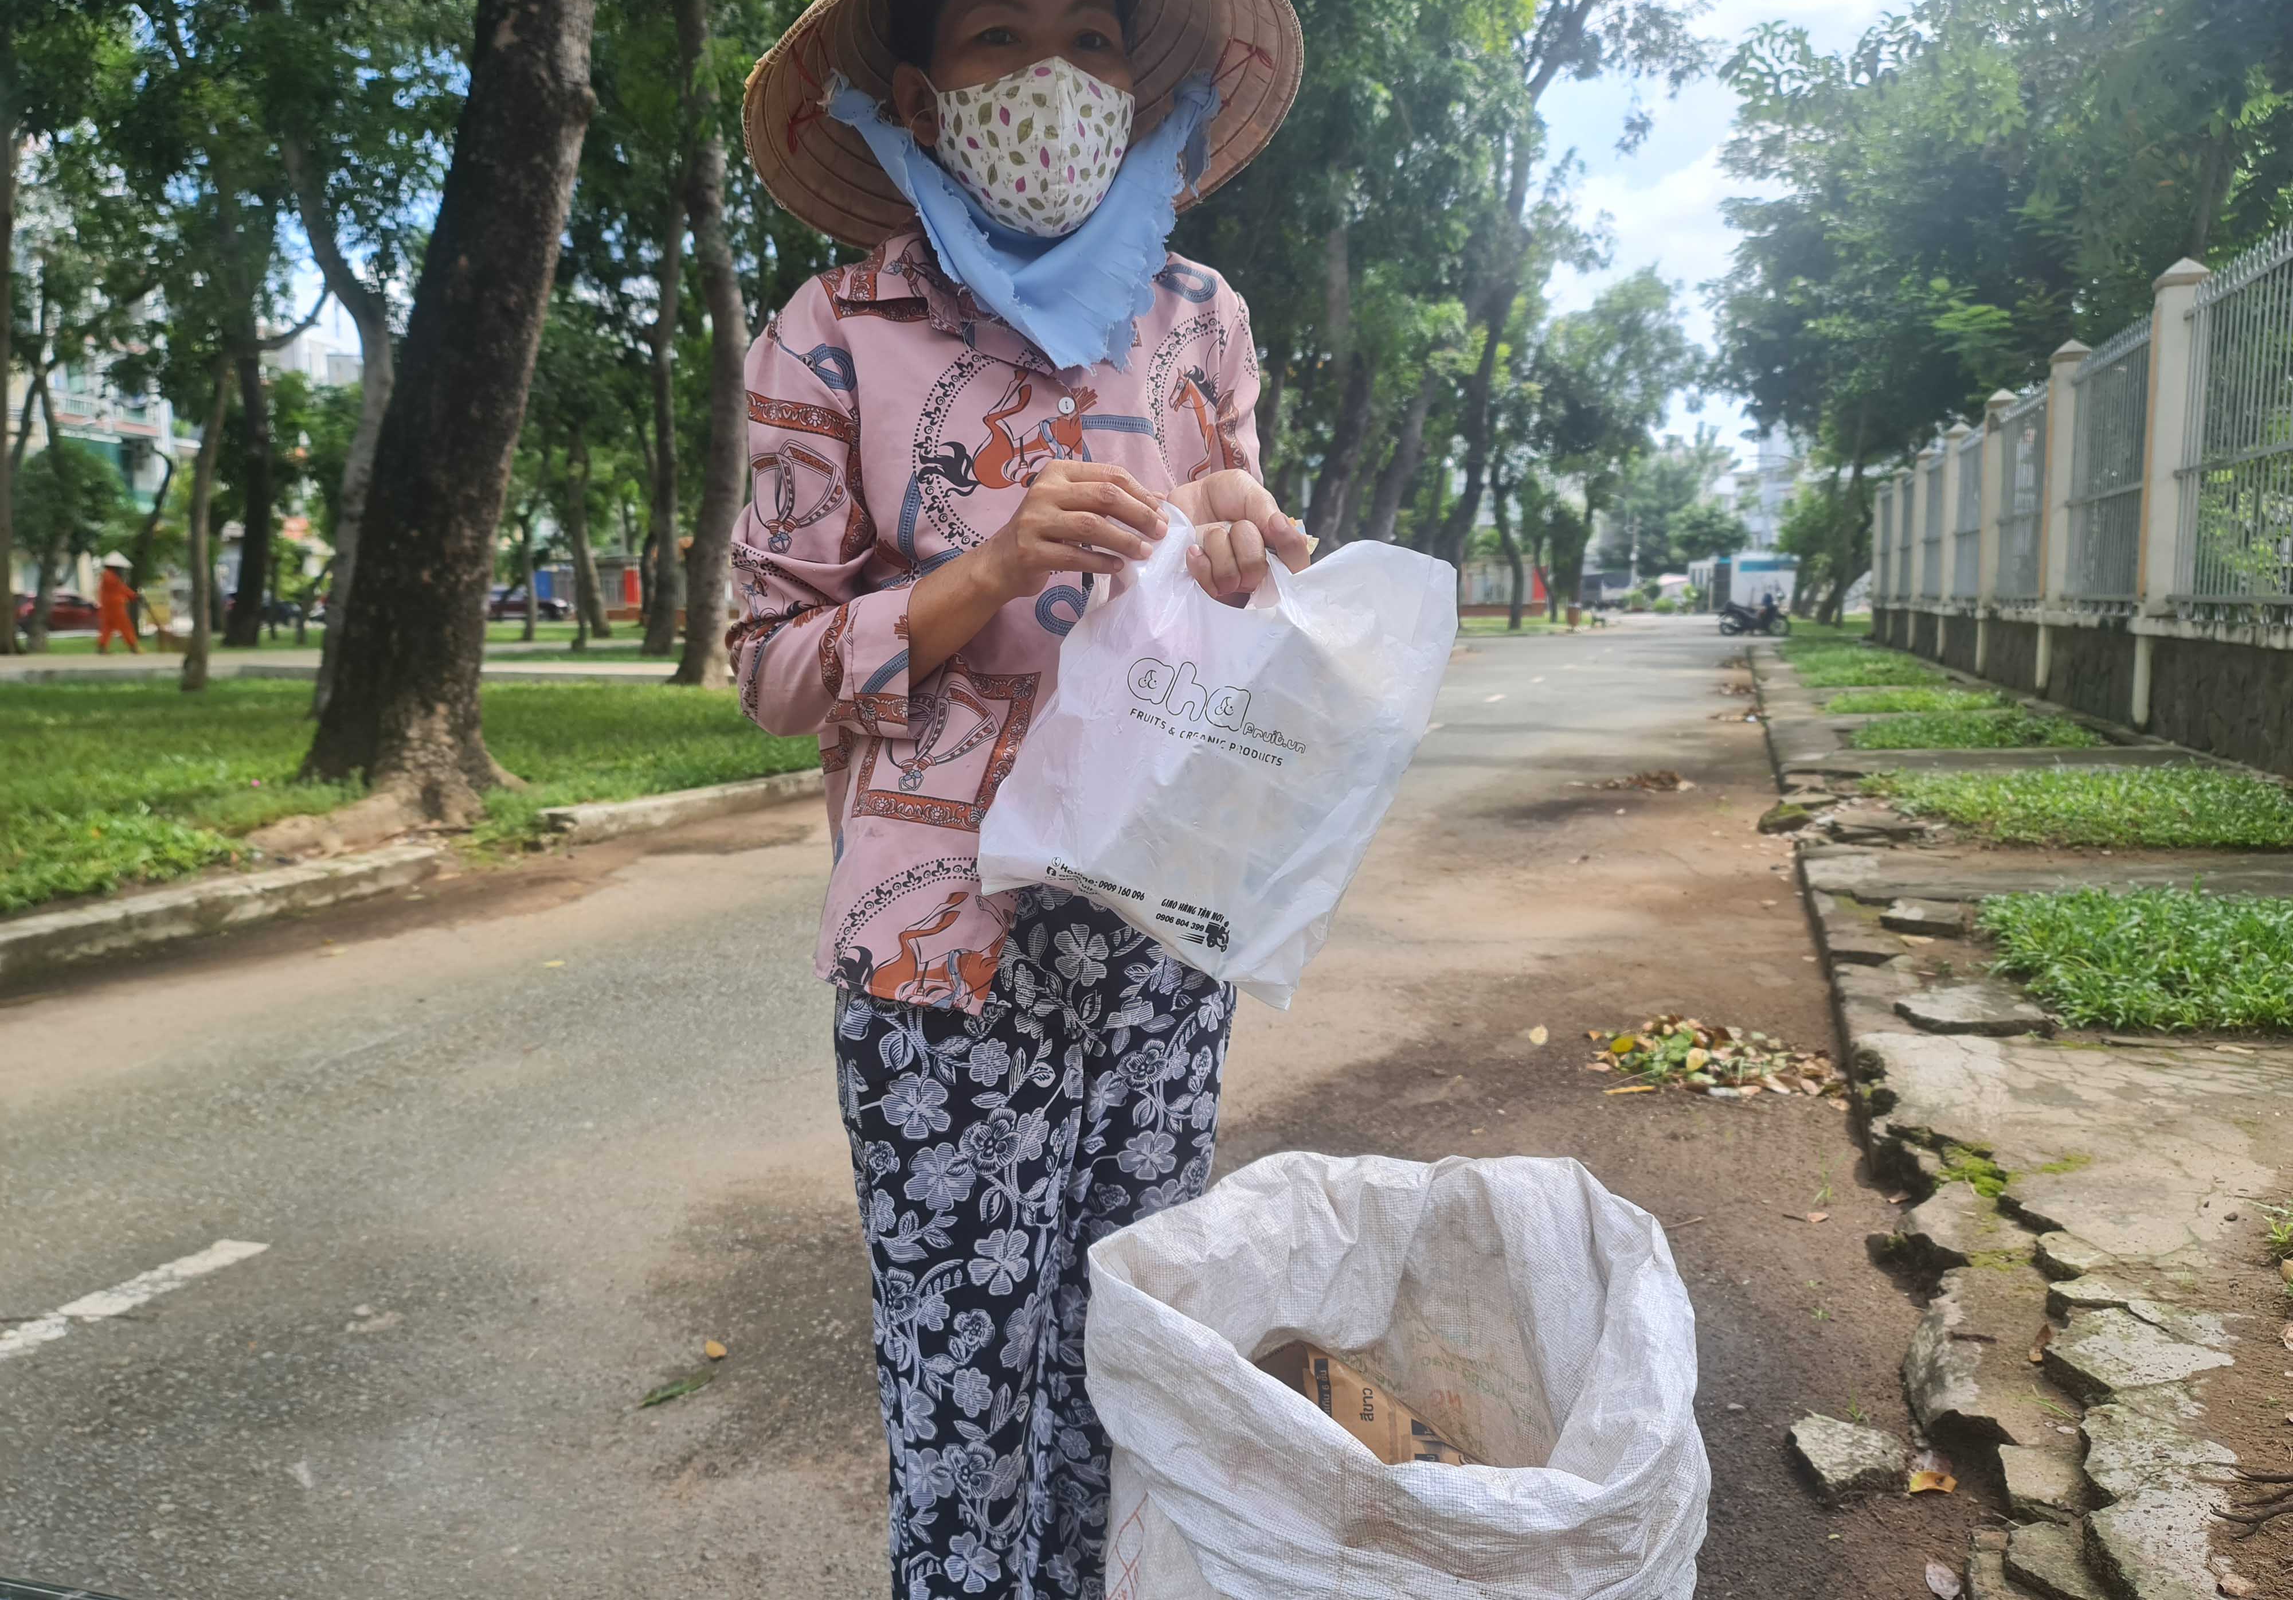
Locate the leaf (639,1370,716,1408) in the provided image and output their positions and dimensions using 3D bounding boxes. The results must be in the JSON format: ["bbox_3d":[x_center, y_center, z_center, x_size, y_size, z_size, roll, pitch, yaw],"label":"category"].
[{"bbox_3d":[-0.674,0.840,2.378,0.046,0.015,0.133,5,9,38],"label":"leaf"}]

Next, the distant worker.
[{"bbox_3d":[-15.626,-2.993,25.200,0.580,1.550,0.470,-3,7,-17],"label":"distant worker"}]

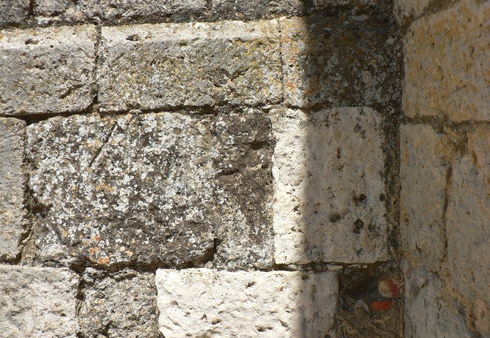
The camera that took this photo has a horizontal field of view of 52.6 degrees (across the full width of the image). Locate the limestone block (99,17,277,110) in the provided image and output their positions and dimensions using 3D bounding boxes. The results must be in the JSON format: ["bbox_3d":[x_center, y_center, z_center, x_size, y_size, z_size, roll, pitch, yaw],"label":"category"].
[{"bbox_3d":[-0.186,-0.356,1.879,0.645,0.305,0.260,-2,-4,3],"label":"limestone block"}]

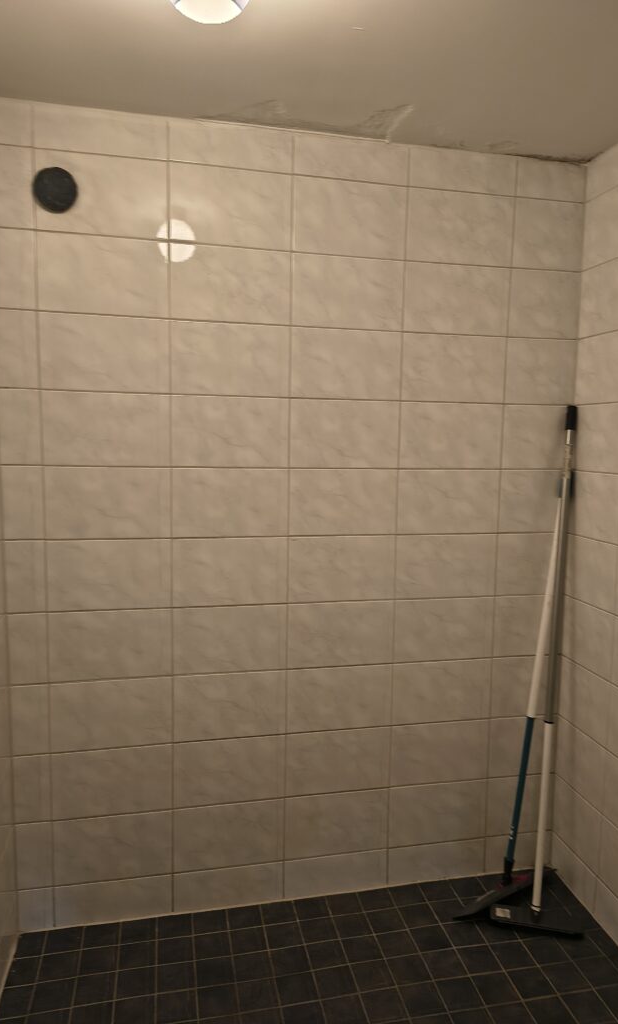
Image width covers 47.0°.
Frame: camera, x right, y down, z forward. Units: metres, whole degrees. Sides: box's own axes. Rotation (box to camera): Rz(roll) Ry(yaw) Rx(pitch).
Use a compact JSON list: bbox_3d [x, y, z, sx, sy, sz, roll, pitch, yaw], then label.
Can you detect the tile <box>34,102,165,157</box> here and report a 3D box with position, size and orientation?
[{"bbox_3d":[-0.531,-0.976,1.835,0.330,0.114,0.010,0,7,-13],"label":"tile"}]

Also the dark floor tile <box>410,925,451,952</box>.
[{"bbox_3d":[0.344,1.209,2.002,0.097,0.009,0.097,0,6,-12],"label":"dark floor tile"}]

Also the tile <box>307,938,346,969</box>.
[{"bbox_3d":[0.049,1.231,1.966,0.099,0.009,0.099,-1,6,-12],"label":"tile"}]

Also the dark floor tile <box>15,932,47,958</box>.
[{"bbox_3d":[-0.772,1.210,1.978,0.076,0.010,0.098,-1,6,-12],"label":"dark floor tile"}]

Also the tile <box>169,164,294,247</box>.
[{"bbox_3d":[-0.208,-0.818,1.913,0.330,0.199,0.009,-1,7,-13],"label":"tile"}]

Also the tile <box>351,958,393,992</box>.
[{"bbox_3d":[0.170,1.241,1.889,0.099,0.009,0.099,-1,6,-12],"label":"tile"}]

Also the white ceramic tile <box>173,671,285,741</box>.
[{"bbox_3d":[-0.232,0.569,2.082,0.330,0.197,0.010,0,7,-13],"label":"white ceramic tile"}]

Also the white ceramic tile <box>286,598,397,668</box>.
[{"bbox_3d":[0.097,0.368,2.129,0.330,0.197,0.009,-1,7,-13],"label":"white ceramic tile"}]

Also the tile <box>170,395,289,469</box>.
[{"bbox_3d":[-0.219,-0.226,1.992,0.331,0.197,0.010,-1,7,-13],"label":"tile"}]

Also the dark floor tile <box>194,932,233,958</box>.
[{"bbox_3d":[-0.269,1.212,1.981,0.097,0.009,0.097,0,7,-13],"label":"dark floor tile"}]

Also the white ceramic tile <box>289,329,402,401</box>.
[{"bbox_3d":[0.109,-0.423,2.036,0.329,0.197,0.009,0,6,-12],"label":"white ceramic tile"}]

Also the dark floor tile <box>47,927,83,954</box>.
[{"bbox_3d":[-0.686,1.204,1.988,0.097,0.009,0.092,0,7,-13],"label":"dark floor tile"}]

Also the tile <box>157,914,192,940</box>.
[{"bbox_3d":[-0.389,1.202,2.054,0.097,0.009,0.092,0,7,-13],"label":"tile"}]

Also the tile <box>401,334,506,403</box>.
[{"bbox_3d":[0.436,-0.429,2.115,0.331,0.197,0.009,-1,7,-13],"label":"tile"}]

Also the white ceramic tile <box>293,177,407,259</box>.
[{"bbox_3d":[0.116,-0.820,1.985,0.330,0.199,0.009,-1,7,-13],"label":"white ceramic tile"}]

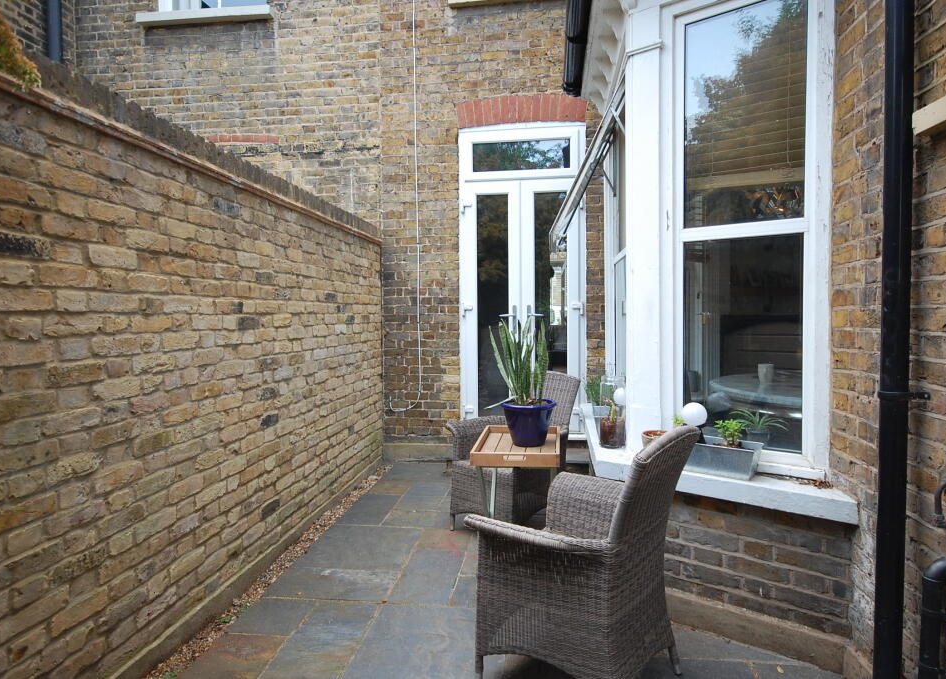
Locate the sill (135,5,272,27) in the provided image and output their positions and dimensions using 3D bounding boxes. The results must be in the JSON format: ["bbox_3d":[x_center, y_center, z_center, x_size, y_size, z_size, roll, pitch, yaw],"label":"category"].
[{"bbox_3d":[-2.442,-2.950,5.484,1.296,0.080,0.170,0,2,8],"label":"sill"}]

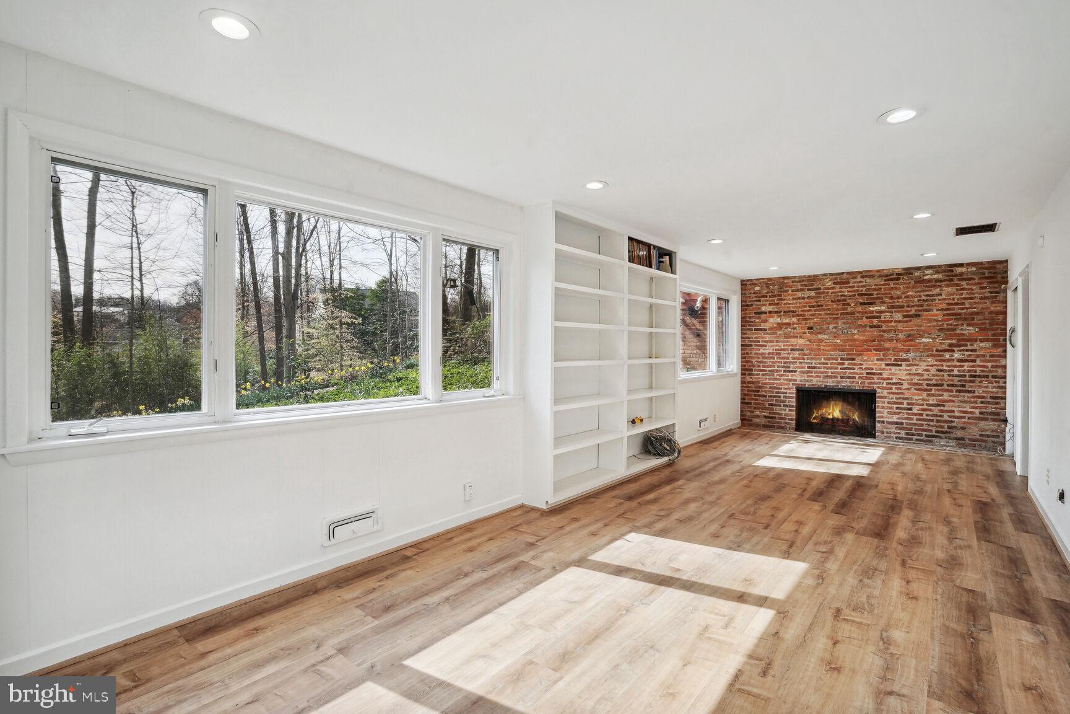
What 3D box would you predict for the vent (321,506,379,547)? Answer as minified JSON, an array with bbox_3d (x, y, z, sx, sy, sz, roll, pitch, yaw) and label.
[{"bbox_3d":[-1.078,0.998,2.831,0.030,0.152,0.360,1,1,41],"label":"vent"}]

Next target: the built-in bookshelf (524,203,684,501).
[{"bbox_3d":[0.780,-0.013,4.762,0.310,2.430,2.360,1,1,41],"label":"built-in bookshelf"}]

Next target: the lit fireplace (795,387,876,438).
[{"bbox_3d":[4.581,0.821,7.260,1.020,0.700,0.350,1,1,34],"label":"lit fireplace"}]

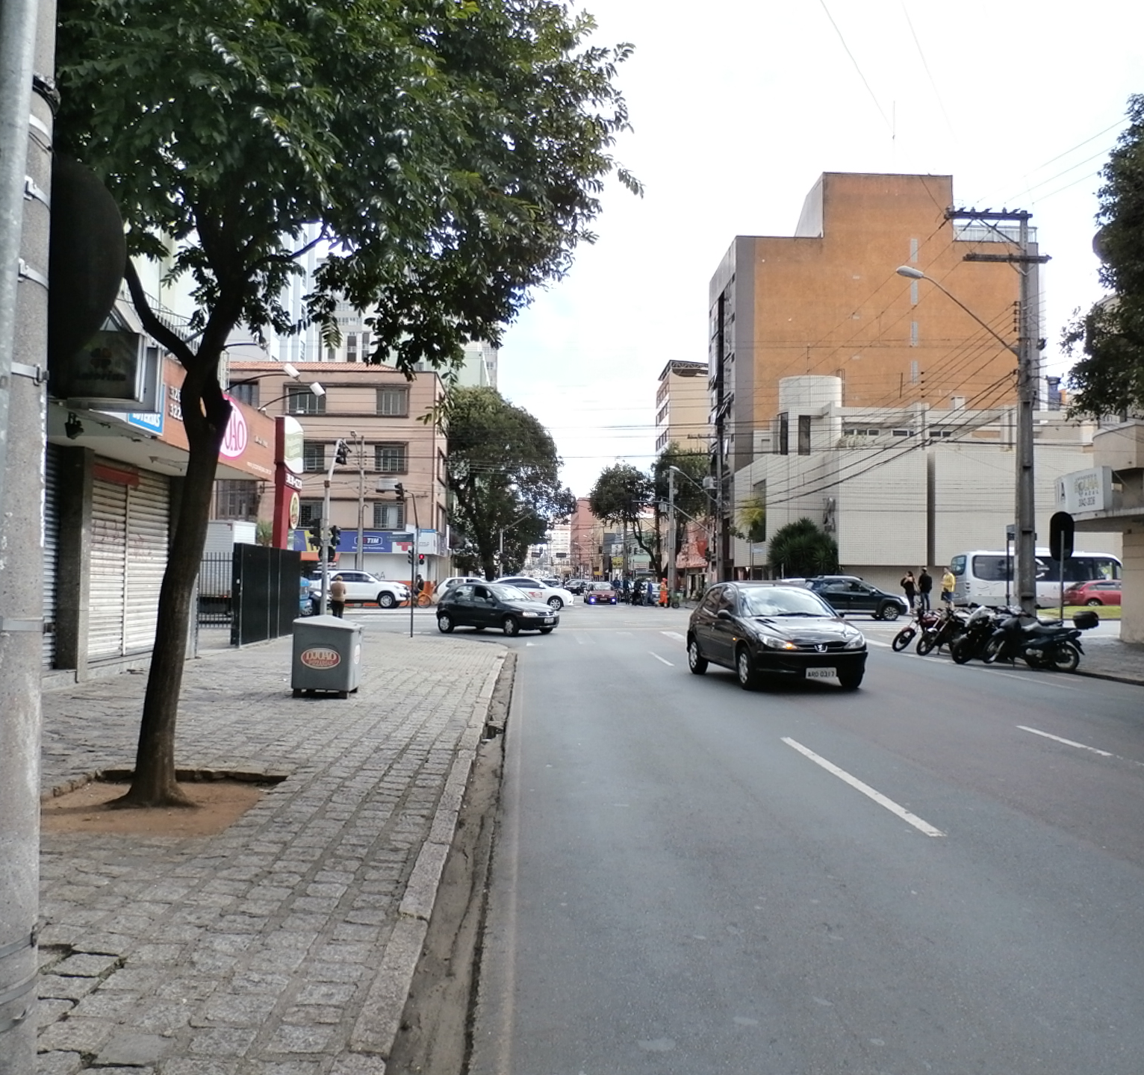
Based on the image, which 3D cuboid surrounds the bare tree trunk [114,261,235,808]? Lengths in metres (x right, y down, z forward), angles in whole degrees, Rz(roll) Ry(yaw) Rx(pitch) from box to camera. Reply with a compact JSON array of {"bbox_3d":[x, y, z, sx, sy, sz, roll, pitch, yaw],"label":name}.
[{"bbox_3d":[-2.799,-0.028,7.300,0.800,3.780,0.600,0,-2,-3],"label":"bare tree trunk"}]

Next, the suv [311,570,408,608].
[{"bbox_3d":[-10.381,2.512,50.536,4.700,1.850,1.840,1,-2,-1],"label":"suv"}]

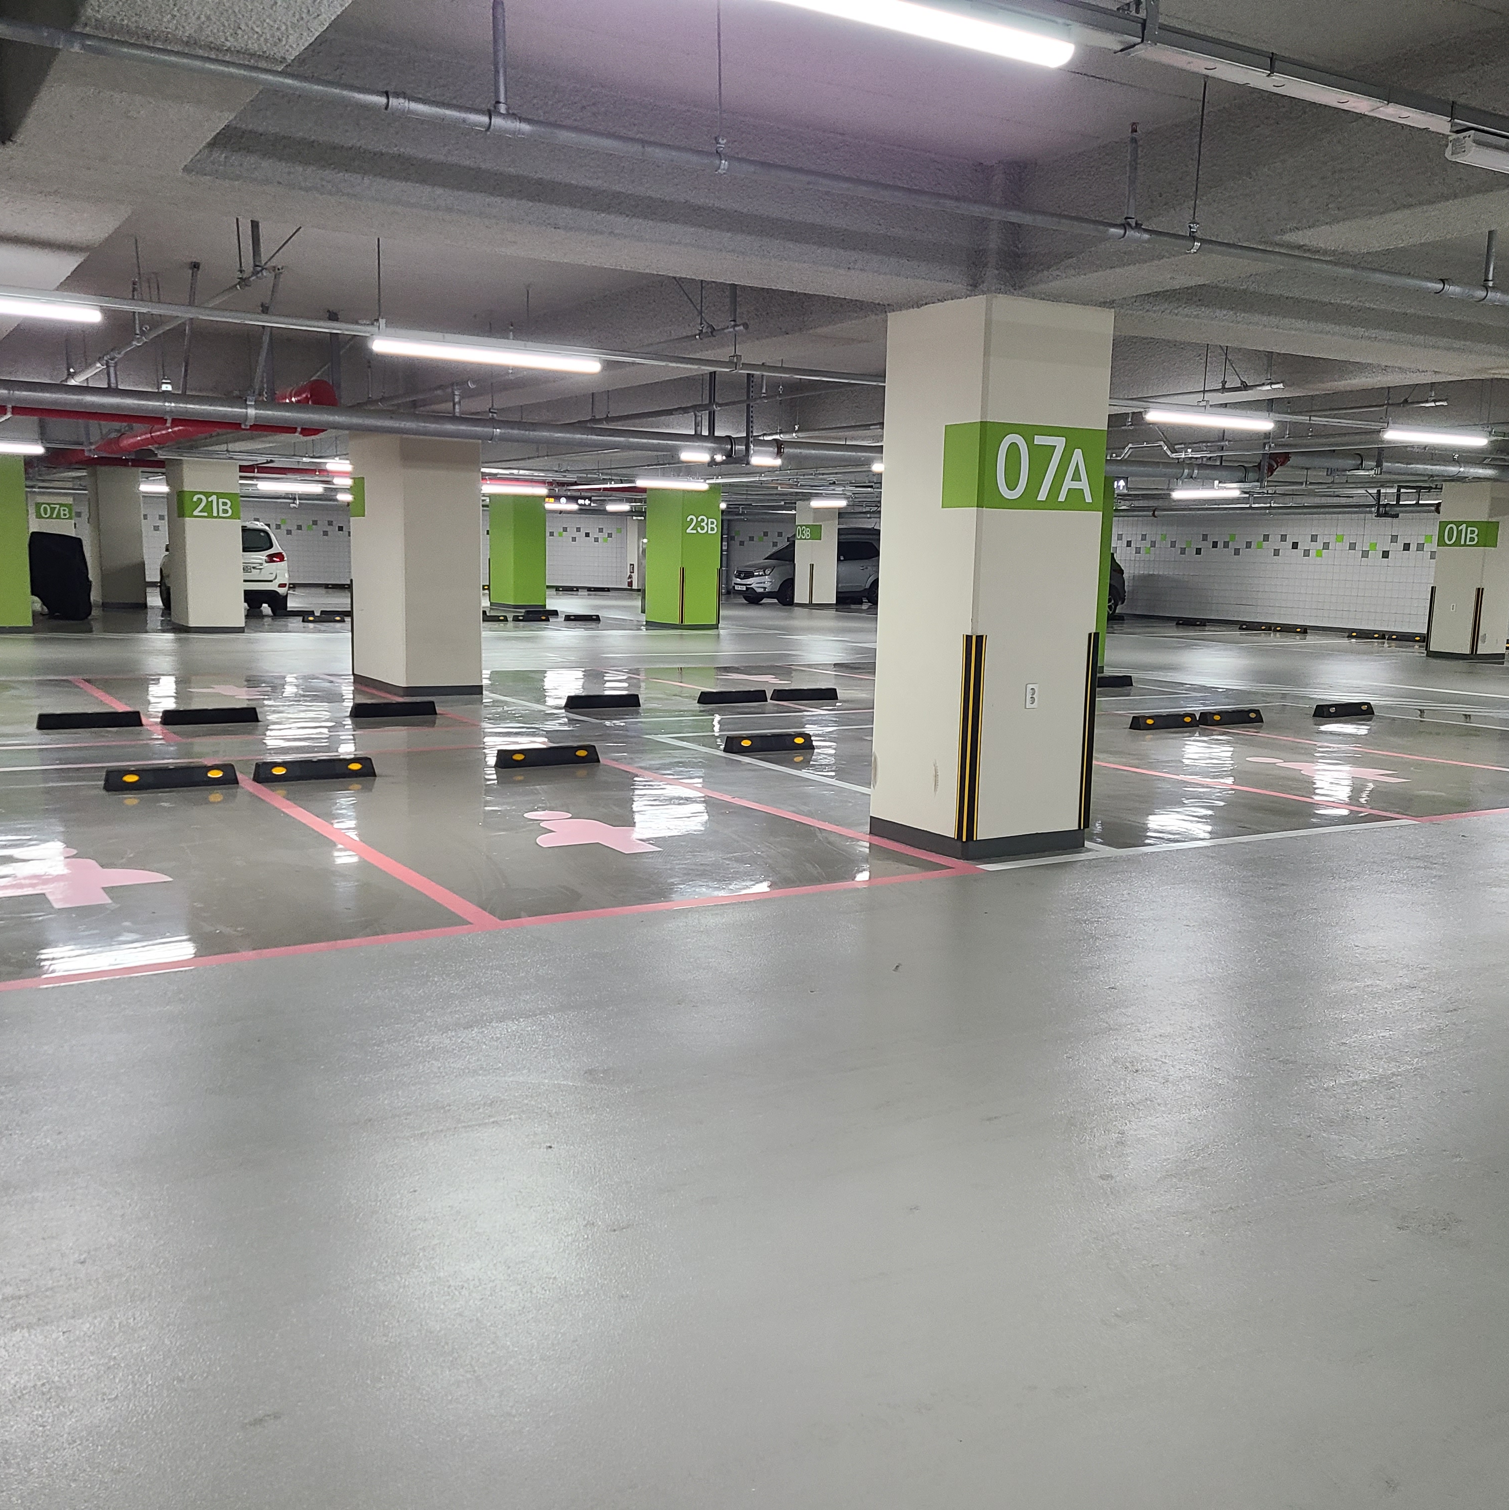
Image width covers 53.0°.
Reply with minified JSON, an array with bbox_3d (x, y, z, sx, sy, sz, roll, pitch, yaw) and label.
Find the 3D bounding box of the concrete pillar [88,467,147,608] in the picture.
[{"bbox_3d":[-12.869,-4.417,30.535,0.784,2.812,1.554,-4,9,-31],"label":"concrete pillar"}]

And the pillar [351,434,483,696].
[{"bbox_3d":[-3.345,-1.985,14.947,0.770,2.649,1.495,-4,9,-31],"label":"pillar"}]

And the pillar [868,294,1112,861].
[{"bbox_3d":[1.158,-0.867,7.561,0.770,2.649,0.725,-4,9,-31],"label":"pillar"}]

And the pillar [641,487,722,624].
[{"bbox_3d":[-1.332,-3.698,27.577,0.770,2.634,1.332,-4,9,-31],"label":"pillar"}]

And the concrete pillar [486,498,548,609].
[{"bbox_3d":[-5.437,-4.683,34.574,0.784,2.634,1.480,-4,9,-31],"label":"concrete pillar"}]

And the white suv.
[{"bbox_3d":[-10.747,-3.787,30.523,1.880,1.732,4.692,-4,9,-31],"label":"white suv"}]

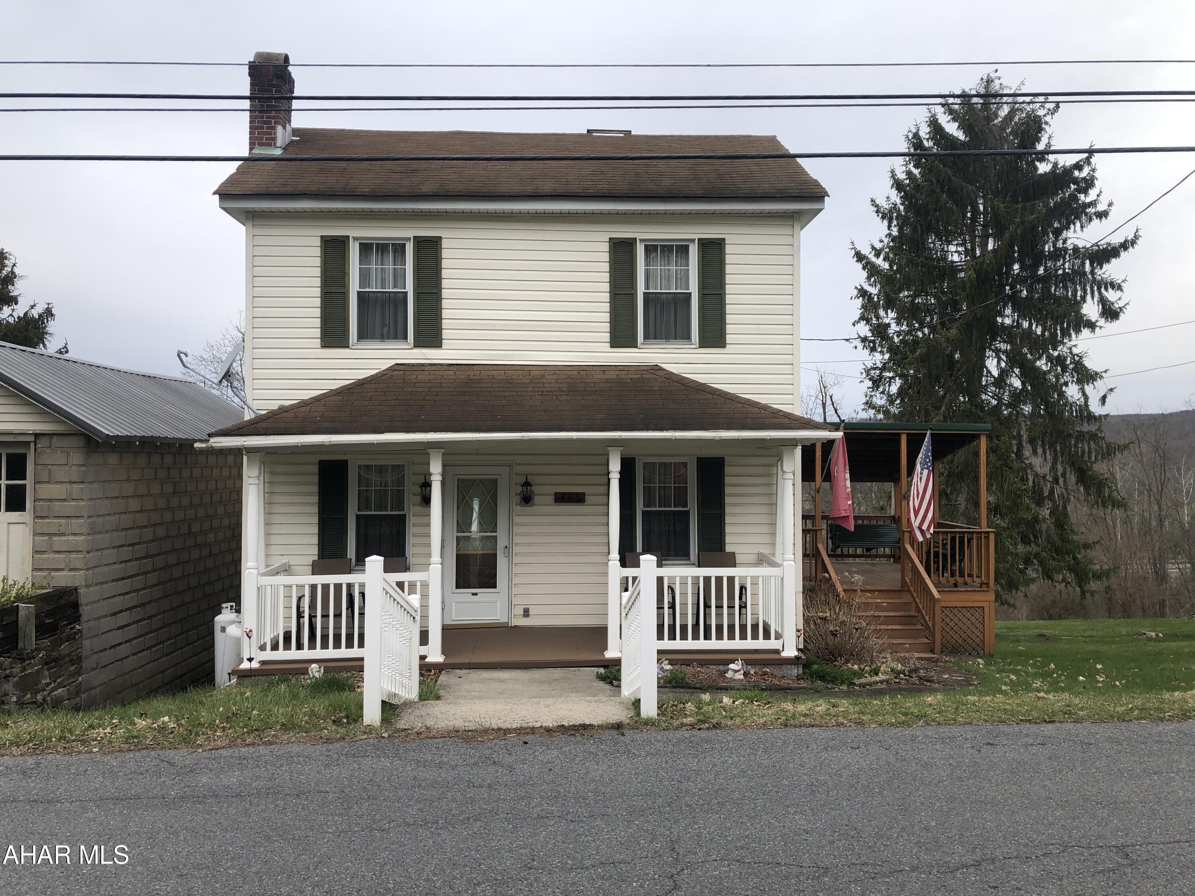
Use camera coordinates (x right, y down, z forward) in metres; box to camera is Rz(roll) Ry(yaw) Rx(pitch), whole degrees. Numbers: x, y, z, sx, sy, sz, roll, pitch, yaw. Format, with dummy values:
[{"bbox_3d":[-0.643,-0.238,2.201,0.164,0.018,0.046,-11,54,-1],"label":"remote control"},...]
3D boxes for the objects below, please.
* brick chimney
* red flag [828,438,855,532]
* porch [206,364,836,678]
[{"bbox_3d":[-4.628,-4.859,13.754,0.458,1.534,0.720,0,-1,-3],"label":"brick chimney"},{"bbox_3d":[3.435,0.447,13.600,0.370,1.460,0.360,0,-1,-3],"label":"red flag"},{"bbox_3d":[-0.801,0.704,11.222,6.740,3.500,1.760,0,-1,-3],"label":"porch"}]

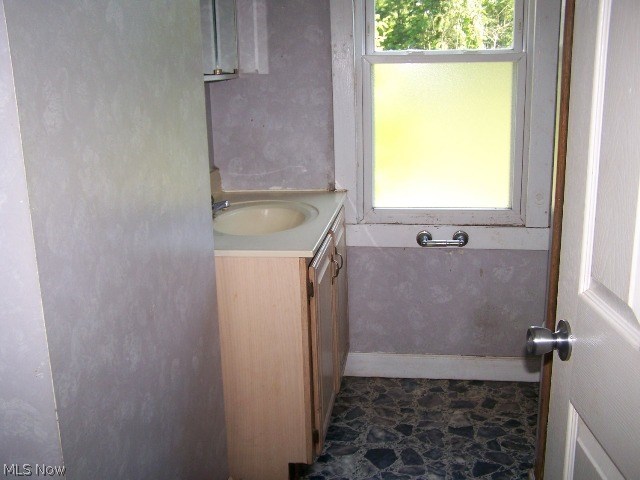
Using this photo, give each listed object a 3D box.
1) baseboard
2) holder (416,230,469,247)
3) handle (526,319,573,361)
[{"bbox_3d":[0.508,0.538,2.993,0.837,0.109,0.018,1,14,8],"label":"baseboard"},{"bbox_3d":[0.489,0.004,2.803,0.207,0.066,0.088,1,14,8],"label":"holder"},{"bbox_3d":[0.360,0.160,1.110,0.054,0.065,0.065,-1,14,0],"label":"handle"}]

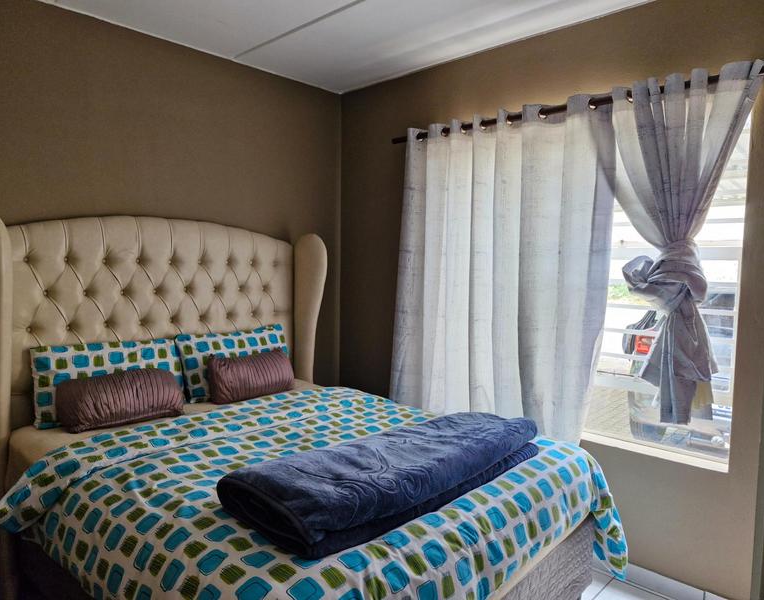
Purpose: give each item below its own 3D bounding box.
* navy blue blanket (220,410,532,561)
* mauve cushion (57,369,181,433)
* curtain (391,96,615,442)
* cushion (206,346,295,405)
[{"bbox_3d":[0.062,0.545,1.850,1.100,0.125,0.470,-3,5,-43],"label":"navy blue blanket"},{"bbox_3d":[-1.173,0.440,2.415,0.480,0.250,0.150,-3,-21,-47],"label":"mauve cushion"},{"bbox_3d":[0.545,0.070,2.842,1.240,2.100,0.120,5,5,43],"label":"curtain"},{"bbox_3d":[-0.698,0.411,2.928,0.470,0.250,0.150,-3,-21,-47],"label":"cushion"}]

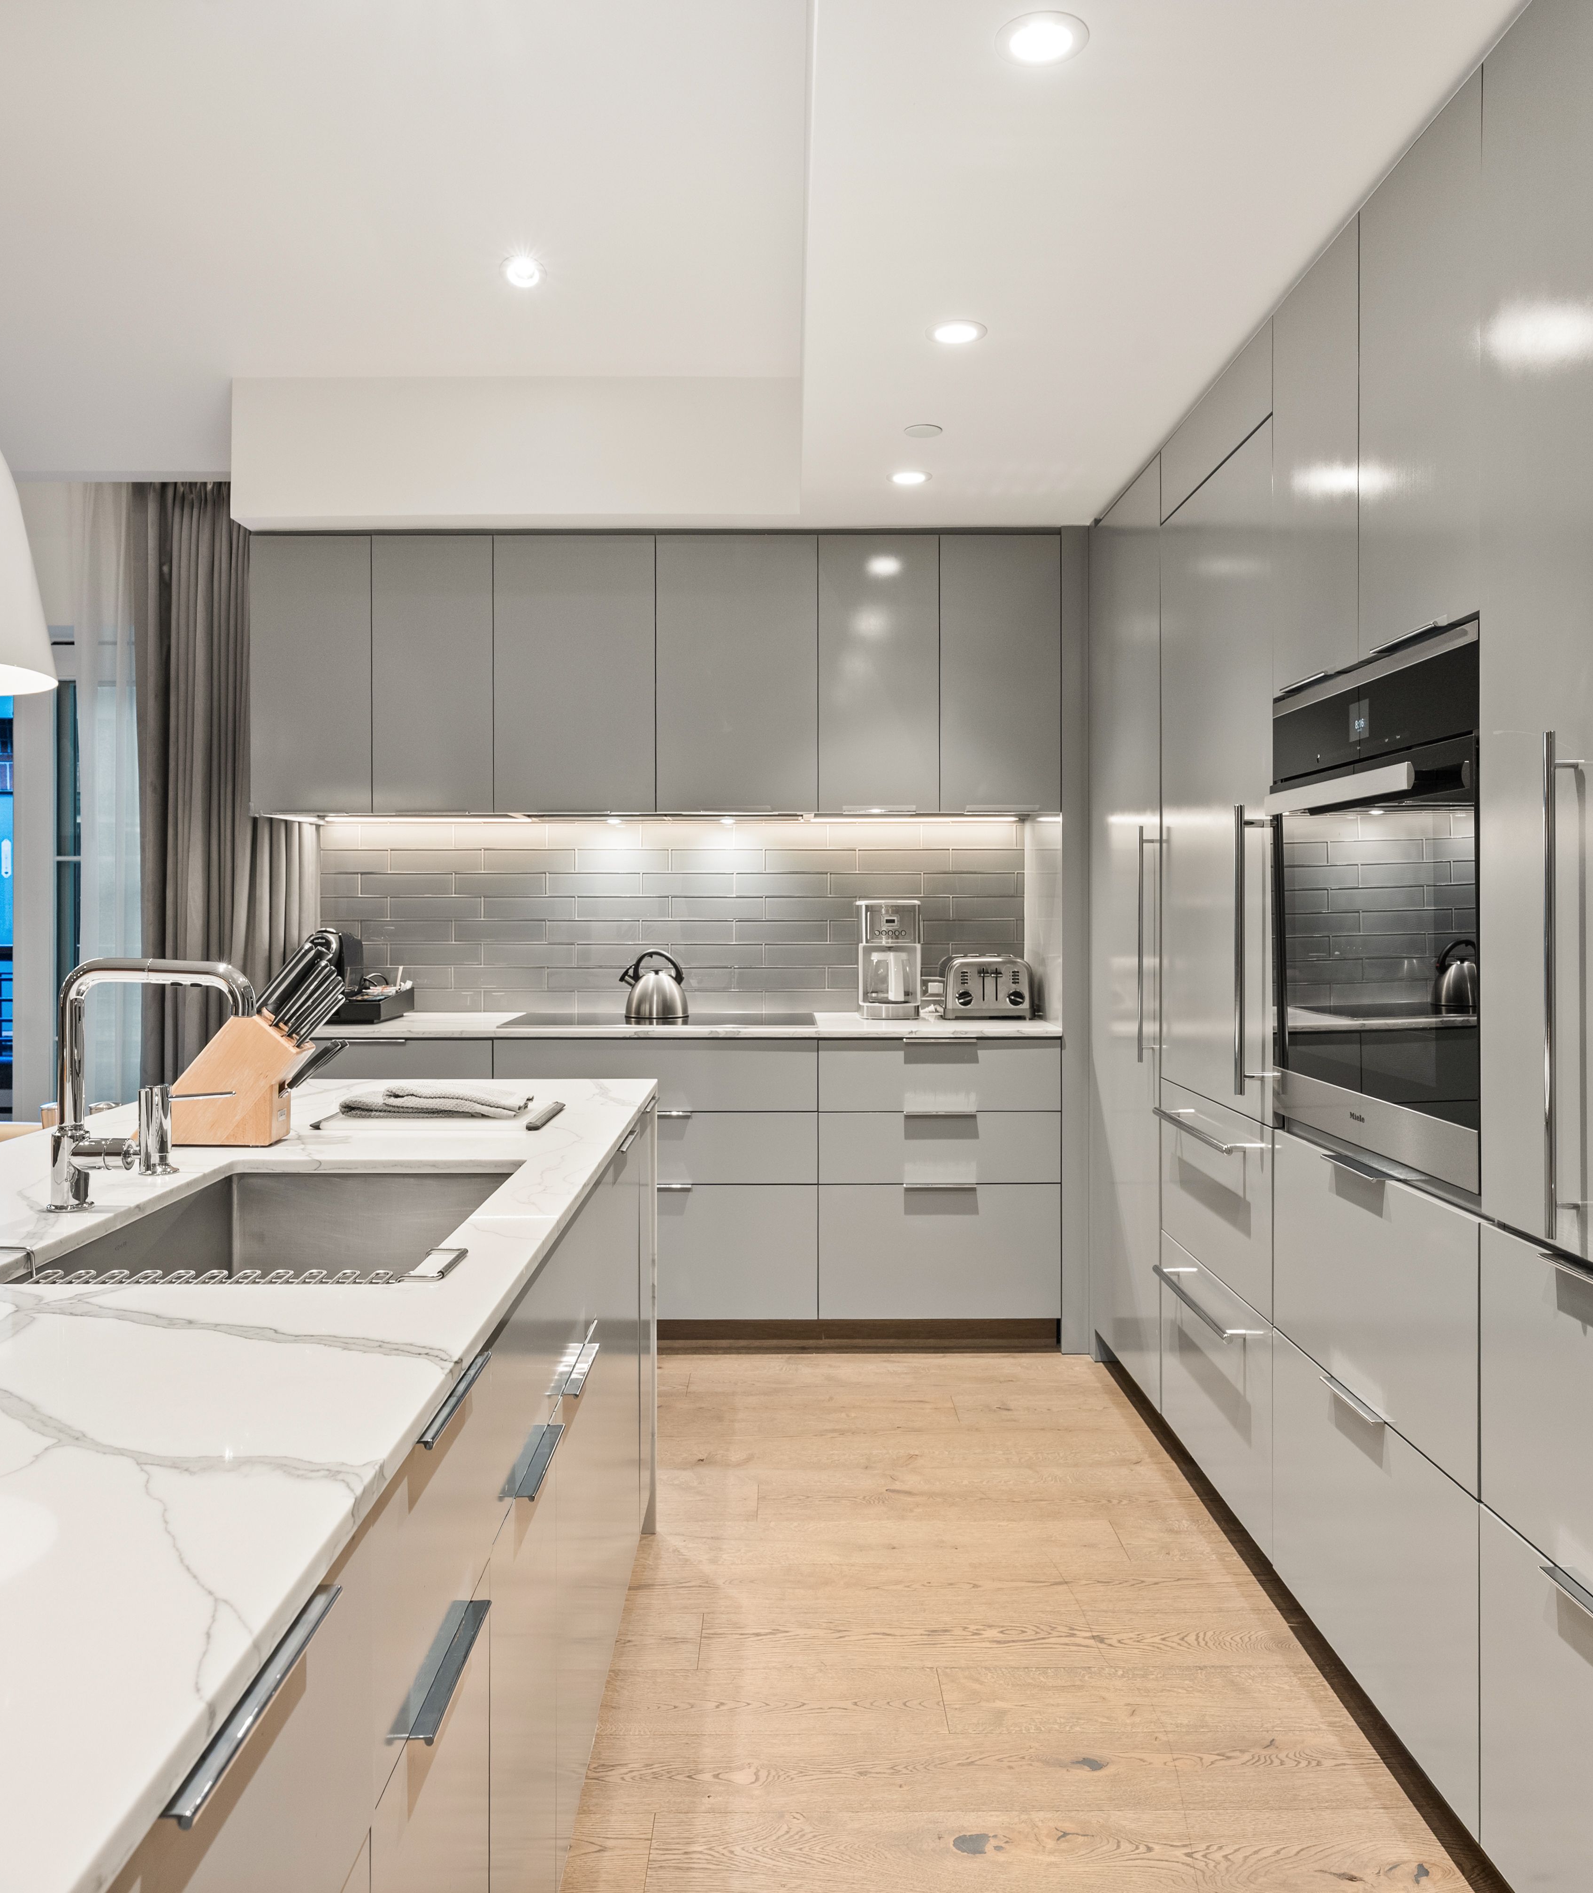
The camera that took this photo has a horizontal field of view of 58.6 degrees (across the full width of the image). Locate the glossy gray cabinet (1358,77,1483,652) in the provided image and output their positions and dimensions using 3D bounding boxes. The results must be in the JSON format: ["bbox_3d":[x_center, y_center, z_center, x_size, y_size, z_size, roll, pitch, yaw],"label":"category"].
[{"bbox_3d":[1.156,-0.768,1.968,0.600,0.688,0.374,0,1,0],"label":"glossy gray cabinet"}]

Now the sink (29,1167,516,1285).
[{"bbox_3d":[-0.576,0.442,1.650,0.430,0.240,0.670,0,1,0],"label":"sink"}]

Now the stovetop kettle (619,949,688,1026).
[{"bbox_3d":[-0.427,0.127,4.270,0.207,0.222,0.192,0,1,-9],"label":"stovetop kettle"}]

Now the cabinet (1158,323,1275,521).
[{"bbox_3d":[1.148,-1.051,2.917,0.600,0.174,0.762,0,1,0],"label":"cabinet"}]

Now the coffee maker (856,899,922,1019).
[{"bbox_3d":[0.285,0.040,4.450,0.195,0.368,0.240,0,1,-1],"label":"coffee maker"}]

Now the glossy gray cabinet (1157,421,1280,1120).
[{"bbox_3d":[1.148,-0.325,2.917,0.600,1.279,0.762,0,1,0],"label":"glossy gray cabinet"}]

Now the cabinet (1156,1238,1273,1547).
[{"bbox_3d":[1.148,0.879,2.917,0.600,0.422,0.762,0,1,0],"label":"cabinet"}]

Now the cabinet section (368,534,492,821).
[{"bbox_3d":[-1.022,-0.770,4.265,0.342,0.779,0.570,0,1,0],"label":"cabinet section"}]

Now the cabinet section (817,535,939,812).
[{"bbox_3d":[0.228,-0.770,4.265,0.342,0.779,0.570,0,1,0],"label":"cabinet section"}]

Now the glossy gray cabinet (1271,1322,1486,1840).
[{"bbox_3d":[1.154,0.901,2.160,0.600,0.426,0.752,0,1,0],"label":"glossy gray cabinet"}]

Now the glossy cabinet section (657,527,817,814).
[{"bbox_3d":[-0.170,-0.770,4.265,0.455,0.779,0.570,0,1,0],"label":"glossy cabinet section"}]

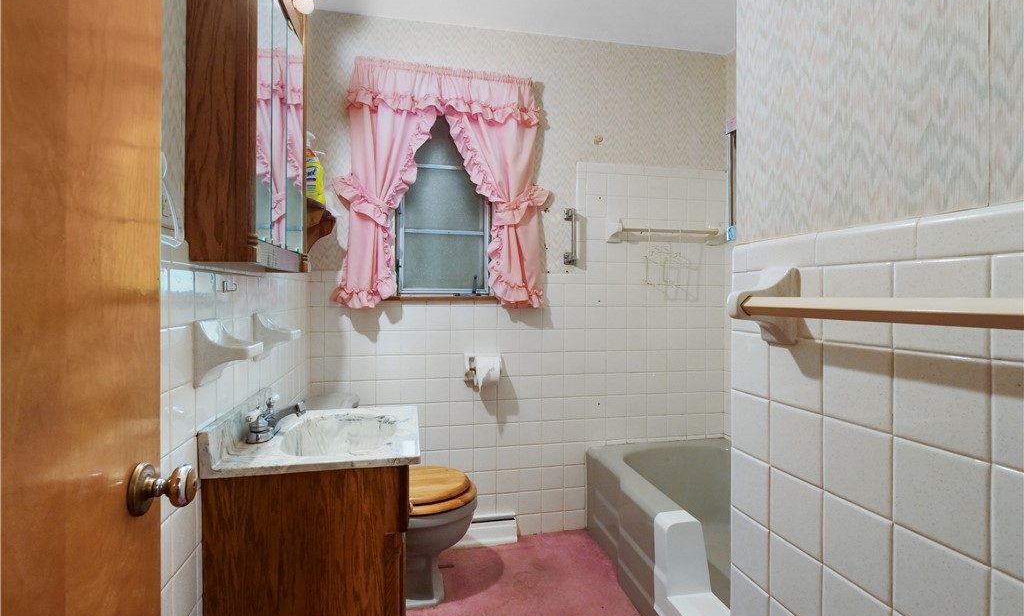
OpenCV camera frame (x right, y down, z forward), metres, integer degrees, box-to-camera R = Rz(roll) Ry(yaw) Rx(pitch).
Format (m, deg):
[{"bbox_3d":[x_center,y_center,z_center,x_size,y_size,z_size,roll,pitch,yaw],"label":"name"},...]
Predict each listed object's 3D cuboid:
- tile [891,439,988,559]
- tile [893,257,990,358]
[{"bbox_3d":[0.495,0.216,0.546,0.010,0.107,0.104,0,1,-12],"label":"tile"},{"bbox_3d":[0.495,-0.001,0.545,0.010,0.107,0.104,0,1,-12],"label":"tile"}]

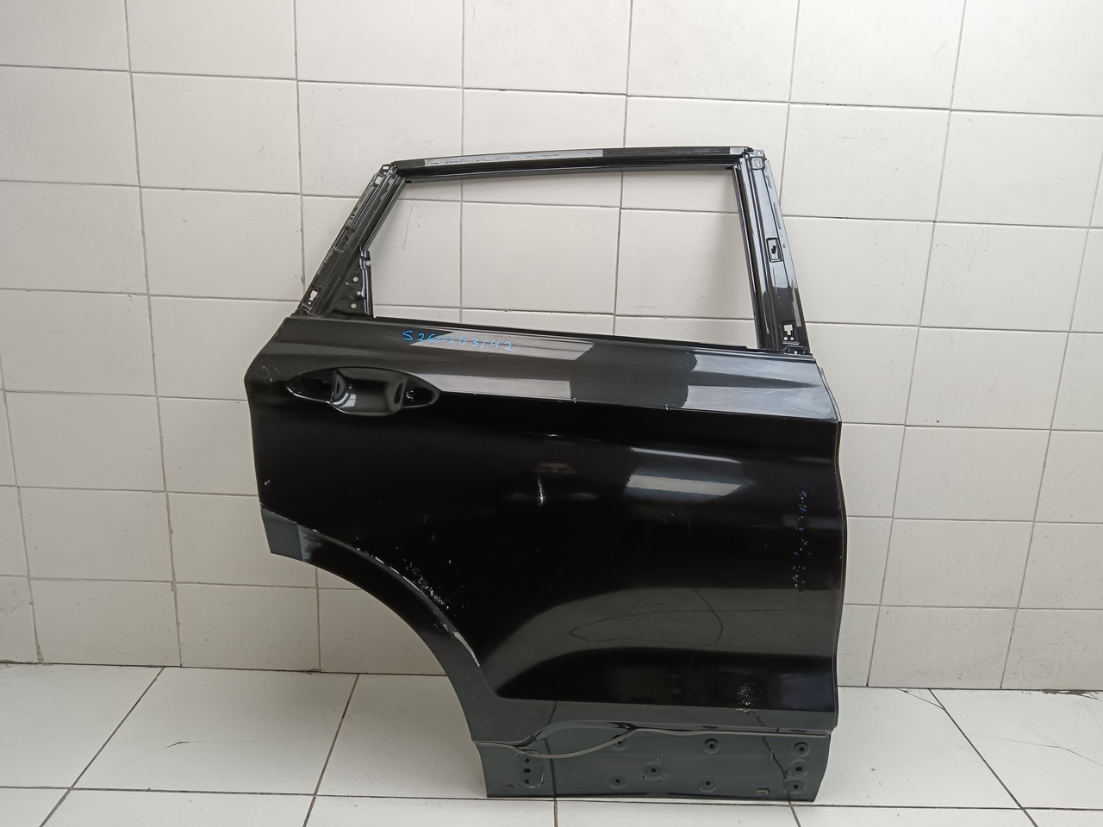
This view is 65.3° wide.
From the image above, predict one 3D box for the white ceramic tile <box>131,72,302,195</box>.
[{"bbox_3d":[-0.622,-0.521,1.608,0.300,0.200,0.010,2,15,-1],"label":"white ceramic tile"}]

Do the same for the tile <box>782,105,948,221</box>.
[{"bbox_3d":[0.591,-0.475,1.634,0.300,0.200,0.010,2,15,-1],"label":"tile"}]

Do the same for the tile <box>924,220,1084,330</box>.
[{"bbox_3d":[0.886,-0.266,1.691,0.300,0.200,0.009,2,15,-1],"label":"tile"}]

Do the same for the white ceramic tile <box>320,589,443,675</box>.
[{"bbox_3d":[-0.352,0.474,1.869,0.300,0.200,0.009,2,15,-1],"label":"white ceramic tile"}]

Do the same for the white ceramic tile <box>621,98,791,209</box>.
[{"bbox_3d":[0.288,-0.486,1.628,0.300,0.200,0.010,2,15,-1],"label":"white ceramic tile"}]

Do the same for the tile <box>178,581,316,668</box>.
[{"bbox_3d":[-0.654,0.463,1.863,0.300,0.200,0.009,2,15,-1],"label":"tile"}]

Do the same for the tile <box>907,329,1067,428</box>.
[{"bbox_3d":[0.875,-0.070,1.735,0.300,0.200,0.009,2,15,-1],"label":"tile"}]

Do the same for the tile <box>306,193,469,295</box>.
[{"bbox_3d":[-0.325,-0.311,1.662,0.300,0.200,0.009,2,15,-1],"label":"tile"}]

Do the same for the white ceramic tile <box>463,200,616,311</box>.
[{"bbox_3d":[-0.022,-0.299,1.666,0.300,0.200,0.009,2,15,-1],"label":"white ceramic tile"}]

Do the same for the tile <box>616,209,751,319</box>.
[{"bbox_3d":[0.280,-0.288,1.680,0.300,0.200,0.010,2,15,-1],"label":"tile"}]

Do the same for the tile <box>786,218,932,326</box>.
[{"bbox_3d":[0.581,-0.276,1.677,0.300,0.200,0.009,2,15,-1],"label":"tile"}]

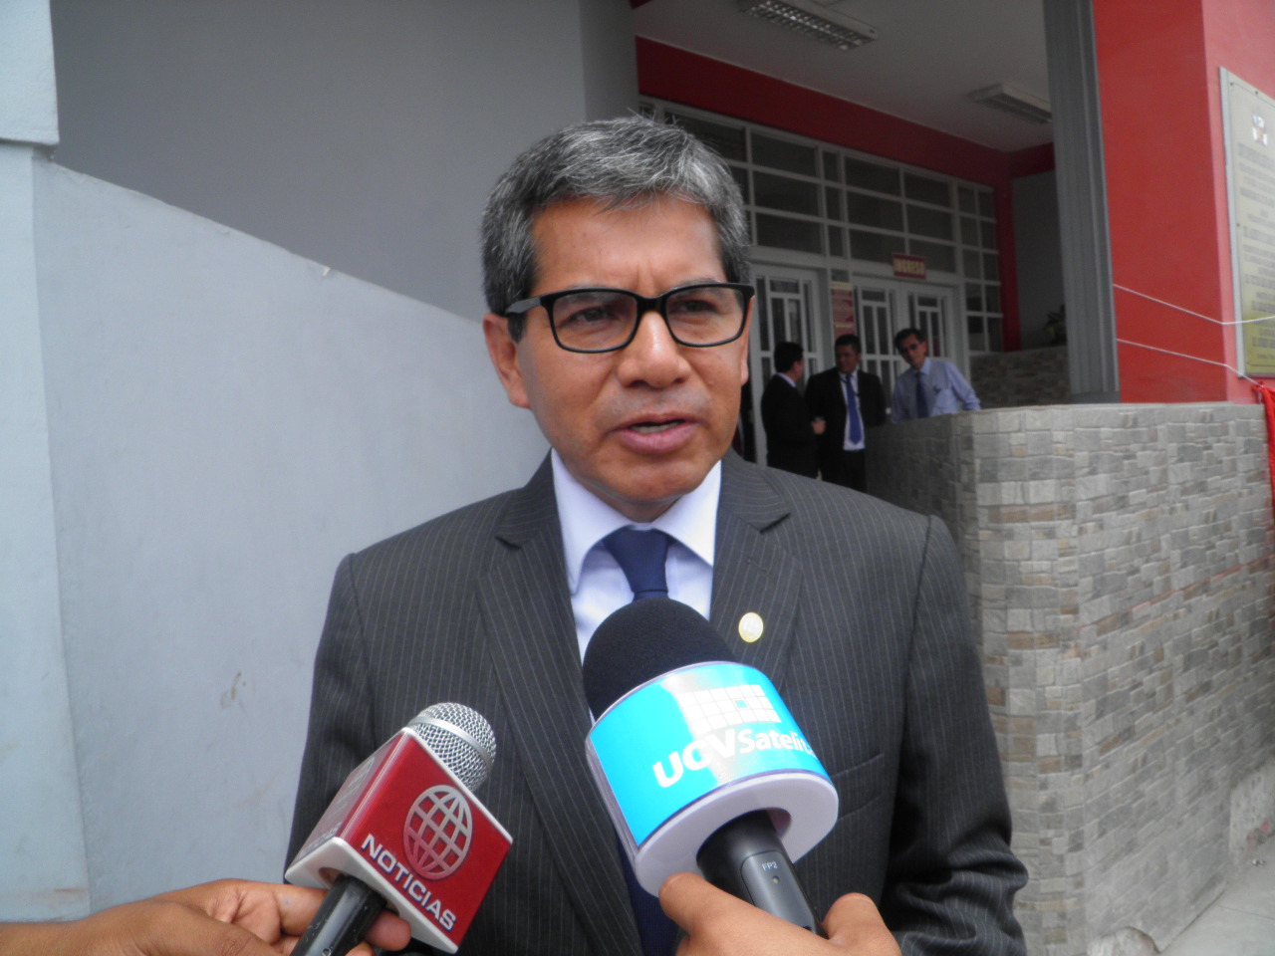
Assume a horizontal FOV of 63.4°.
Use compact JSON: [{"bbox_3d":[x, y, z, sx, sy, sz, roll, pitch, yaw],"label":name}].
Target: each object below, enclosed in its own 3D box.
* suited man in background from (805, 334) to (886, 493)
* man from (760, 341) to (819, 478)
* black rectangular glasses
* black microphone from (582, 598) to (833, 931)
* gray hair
[{"bbox_3d":[1.319,-0.031,6.300,0.530,1.700,0.320,-4,0,7],"label":"suited man in background"},{"bbox_3d":[0.942,0.024,6.100,0.360,1.660,0.500,-4,0,-13],"label":"man"},{"bbox_3d":[-0.007,-0.096,0.678,0.140,0.046,0.143,-5,4,-18],"label":"black rectangular glasses"},{"bbox_3d":[0.040,0.150,0.513,0.100,0.098,0.245,-8,34,-16],"label":"black microphone"},{"bbox_3d":[-0.019,-0.151,0.716,0.178,0.185,0.200,-5,4,-17],"label":"gray hair"}]

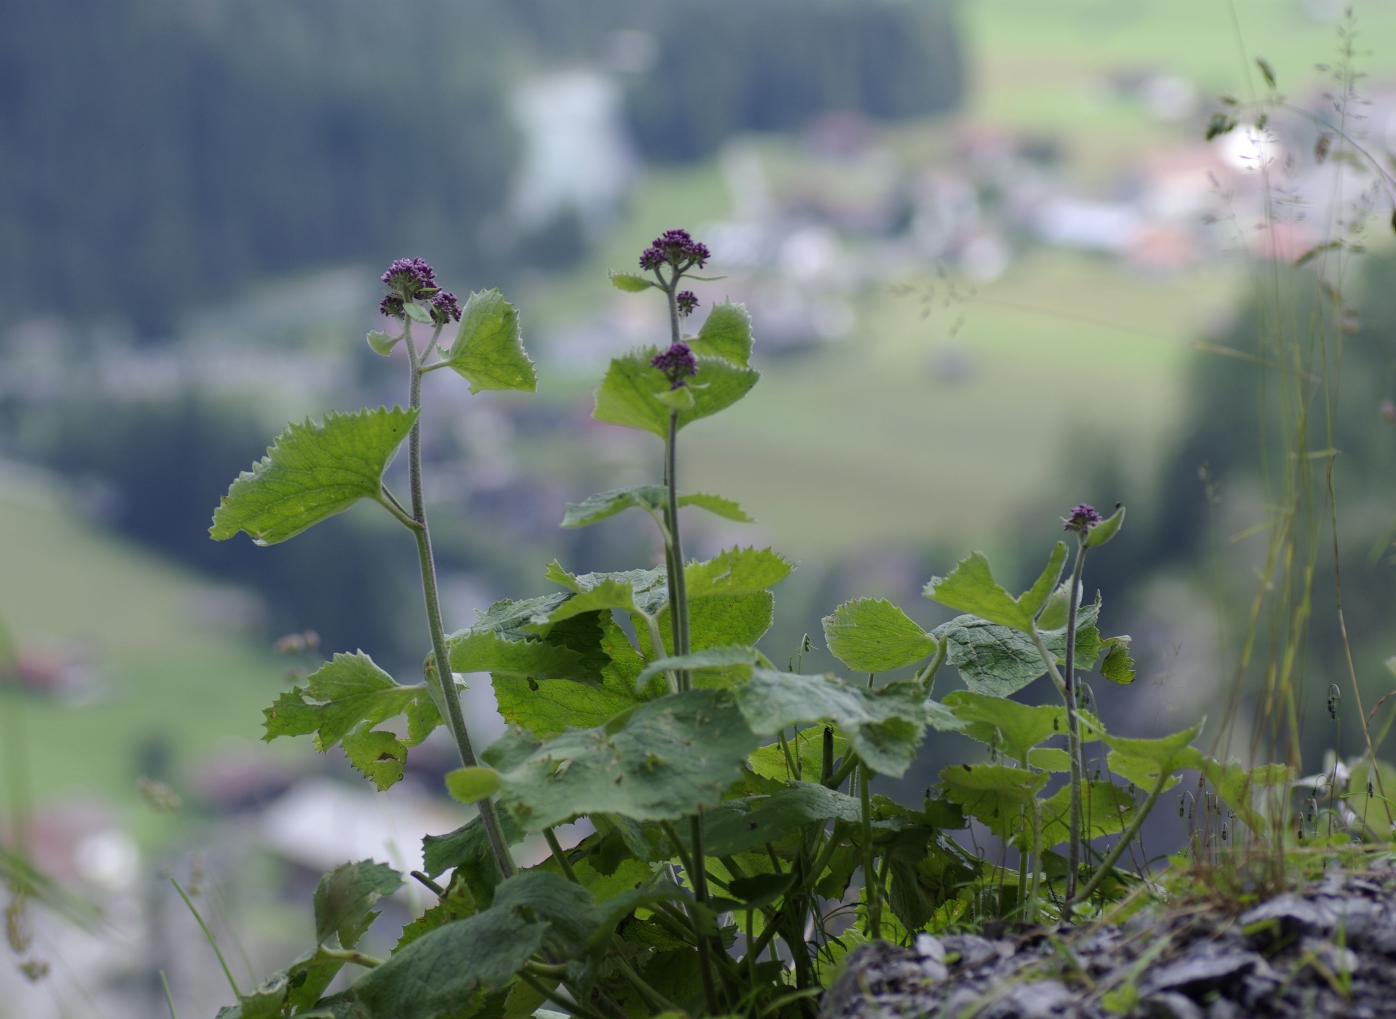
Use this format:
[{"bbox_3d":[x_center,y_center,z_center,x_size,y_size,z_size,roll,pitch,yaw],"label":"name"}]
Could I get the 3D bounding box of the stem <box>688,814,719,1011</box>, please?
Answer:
[{"bbox_3d":[0.002,0.171,2.420,0.006,0.087,0.006,-5,5,0],"label":"stem"}]

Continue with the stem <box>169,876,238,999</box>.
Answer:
[{"bbox_3d":[-0.191,0.166,2.220,0.003,0.054,0.003,-29,-1,0],"label":"stem"}]

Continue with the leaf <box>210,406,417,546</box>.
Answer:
[{"bbox_3d":[-0.148,-0.013,2.200,0.078,0.052,0.042,-1,7,-12],"label":"leaf"}]

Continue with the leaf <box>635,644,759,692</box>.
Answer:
[{"bbox_3d":[0.000,0.070,2.550,0.055,0.019,0.040,0,10,0],"label":"leaf"}]

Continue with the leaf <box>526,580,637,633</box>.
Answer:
[{"bbox_3d":[-0.055,0.046,2.710,0.055,0.016,0.035,6,-39,-18],"label":"leaf"}]

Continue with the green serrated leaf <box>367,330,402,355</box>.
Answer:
[{"bbox_3d":[-0.143,-0.076,2.600,0.015,0.012,0.010,0,7,0],"label":"green serrated leaf"}]

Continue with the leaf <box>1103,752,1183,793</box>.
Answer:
[{"bbox_3d":[0.201,0.119,2.580,0.035,0.018,0.027,0,7,0],"label":"leaf"}]

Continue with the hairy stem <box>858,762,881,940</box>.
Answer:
[{"bbox_3d":[0.078,0.155,2.600,0.006,0.083,0.006,-3,6,0],"label":"hairy stem"}]

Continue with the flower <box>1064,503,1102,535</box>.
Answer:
[{"bbox_3d":[0.185,0.005,2.750,0.019,0.015,0.019,0,10,0],"label":"flower"}]

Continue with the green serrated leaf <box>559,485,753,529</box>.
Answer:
[{"bbox_3d":[-0.016,-0.001,2.210,0.074,0.018,0.048,0,7,0],"label":"green serrated leaf"}]

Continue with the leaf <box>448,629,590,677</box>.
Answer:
[{"bbox_3d":[-0.082,0.065,2.600,0.063,0.021,0.035,0,10,0],"label":"leaf"}]

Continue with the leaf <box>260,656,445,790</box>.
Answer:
[{"bbox_3d":[-0.158,0.096,2.600,0.081,0.062,0.040,-1,7,-6],"label":"leaf"}]

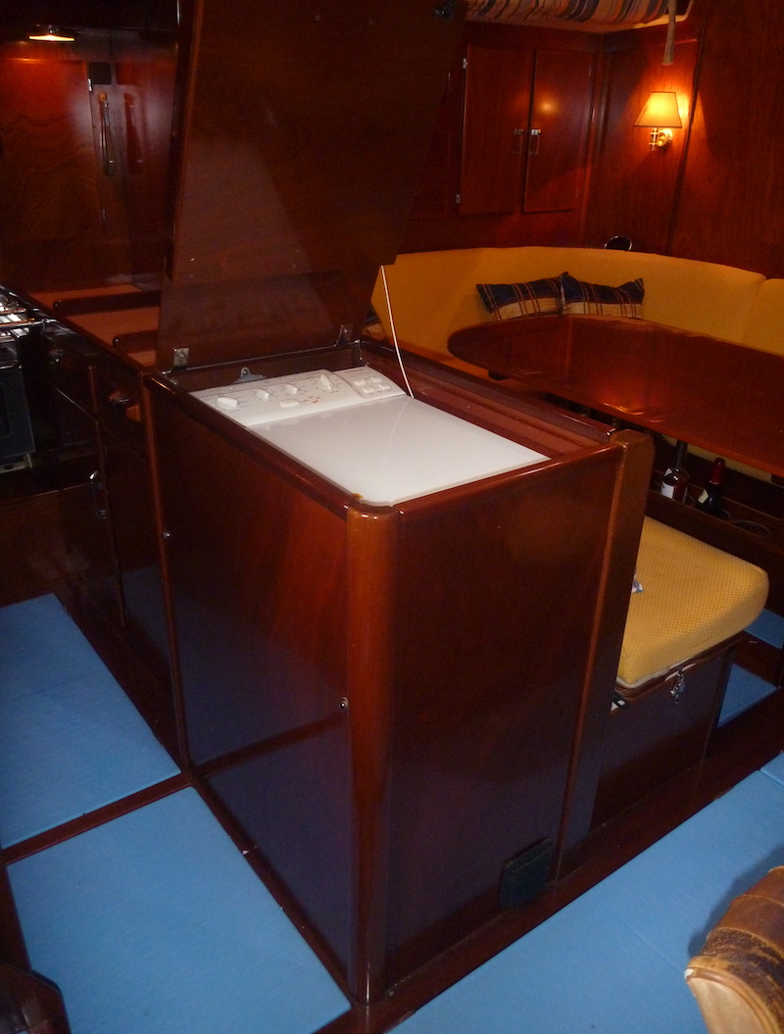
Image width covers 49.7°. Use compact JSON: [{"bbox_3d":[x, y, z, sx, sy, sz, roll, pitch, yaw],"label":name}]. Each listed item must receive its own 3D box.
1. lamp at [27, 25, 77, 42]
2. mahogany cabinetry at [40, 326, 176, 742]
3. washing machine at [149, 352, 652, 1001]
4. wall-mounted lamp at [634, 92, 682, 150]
[{"bbox_3d":[-0.863,-1.228,2.150,0.120,0.045,0.120,-17,32,-33],"label":"lamp"},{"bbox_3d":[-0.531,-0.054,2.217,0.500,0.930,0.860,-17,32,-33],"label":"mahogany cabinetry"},{"bbox_3d":[-0.041,0.236,1.648,0.515,0.935,0.710,-17,32,-33],"label":"washing machine"},{"bbox_3d":[0.995,-1.478,3.150,0.190,0.205,0.175,-12,29,-26],"label":"wall-mounted lamp"}]

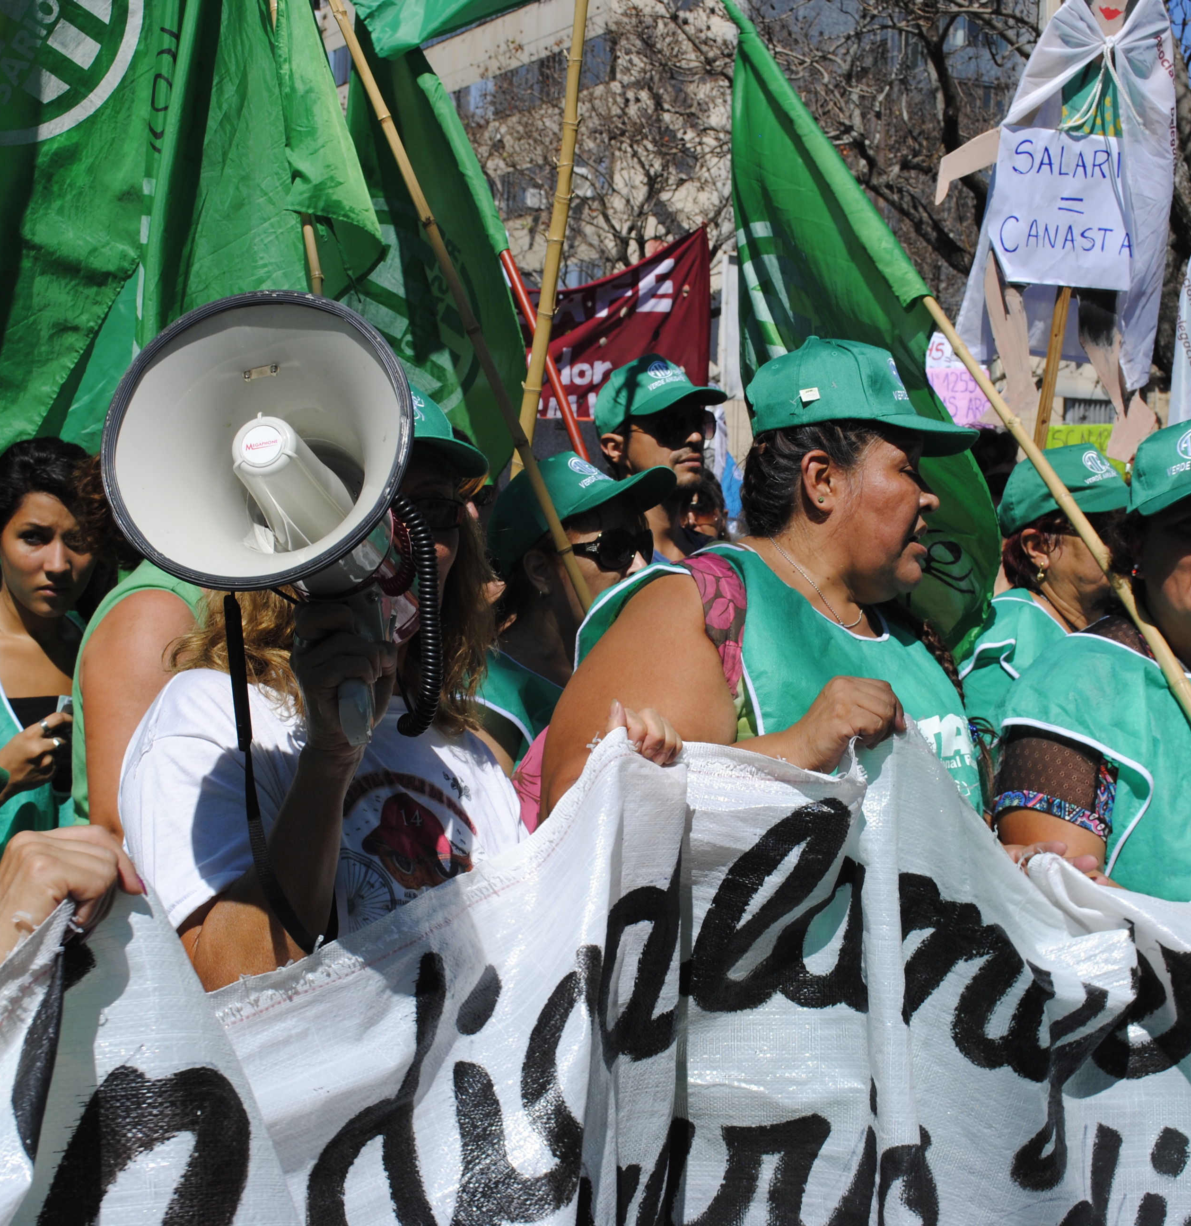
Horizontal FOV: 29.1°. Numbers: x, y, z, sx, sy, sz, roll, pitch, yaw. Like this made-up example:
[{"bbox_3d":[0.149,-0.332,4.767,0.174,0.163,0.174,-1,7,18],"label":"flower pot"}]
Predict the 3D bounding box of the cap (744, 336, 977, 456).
[{"bbox_3d":[0.272,-0.223,2.370,0.250,0.125,0.180,1,1,-5],"label":"cap"}]

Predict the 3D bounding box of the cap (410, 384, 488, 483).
[{"bbox_3d":[-0.200,-0.161,1.970,0.180,0.125,0.260,-1,0,-26],"label":"cap"}]

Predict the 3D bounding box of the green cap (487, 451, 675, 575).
[{"bbox_3d":[-0.021,-0.123,2.850,0.260,0.130,0.180,-22,-12,35],"label":"green cap"}]

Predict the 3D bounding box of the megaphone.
[{"bbox_3d":[-0.204,-0.053,1.717,0.220,0.260,0.330,-7,-18,8],"label":"megaphone"}]

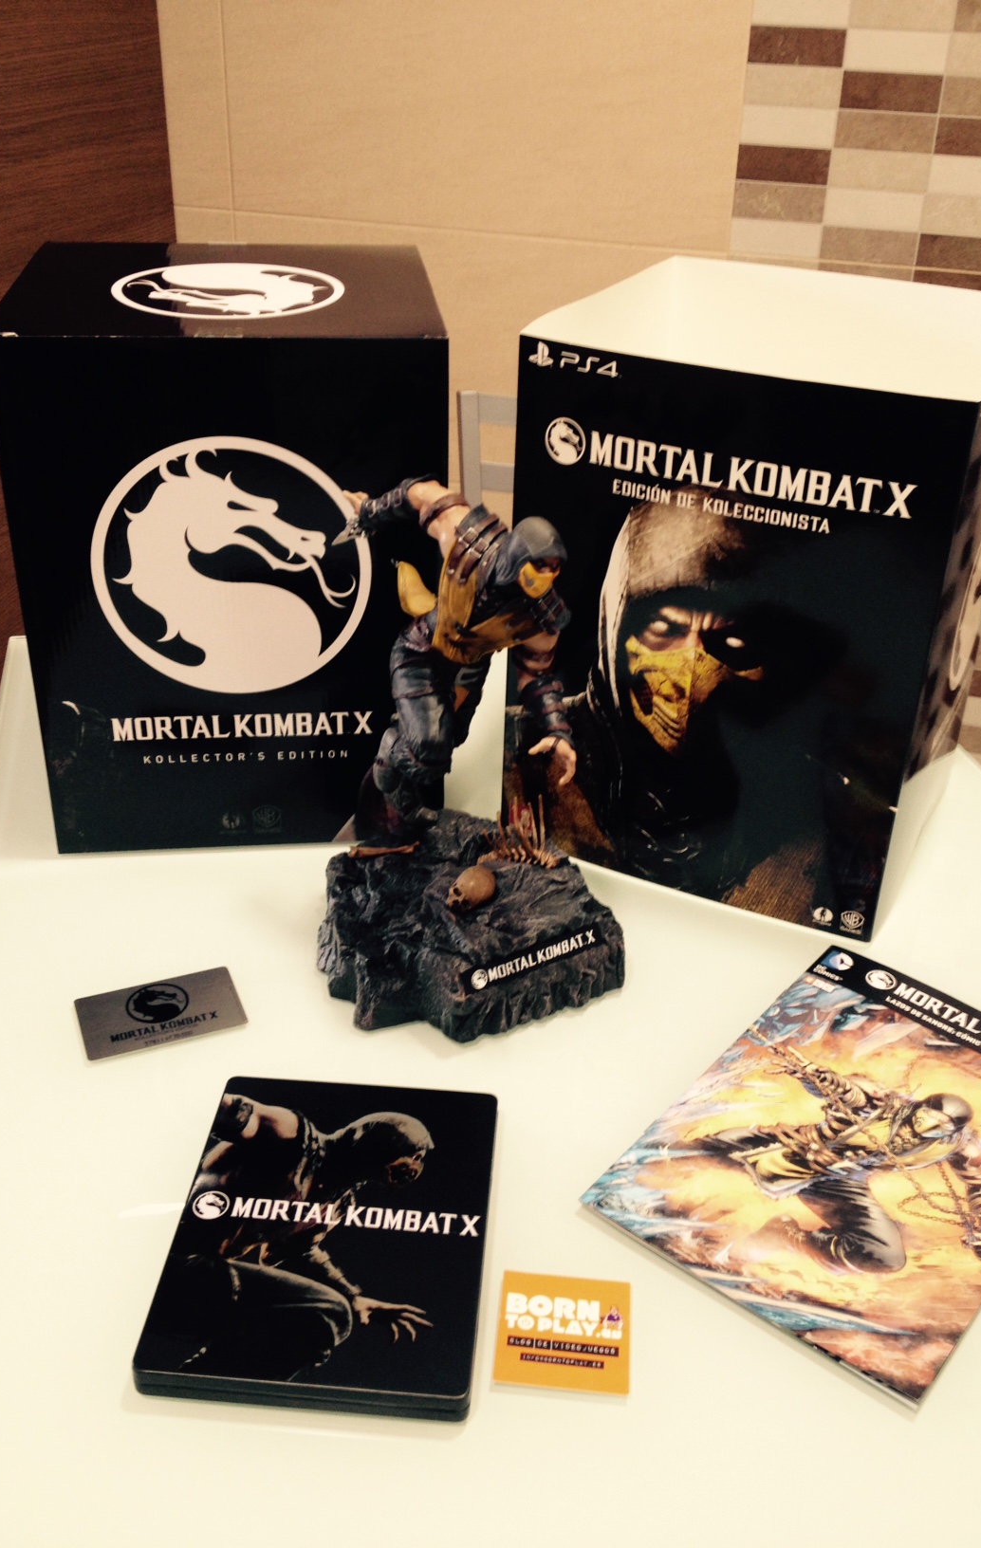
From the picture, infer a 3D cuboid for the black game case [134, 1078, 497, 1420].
[{"bbox_3d":[-0.070,0.205,0.703,0.136,0.015,0.174,4,31,3],"label":"black game case"}]

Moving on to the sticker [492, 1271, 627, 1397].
[{"bbox_3d":[0.032,0.238,0.668,0.056,0.001,0.059,4,31,4],"label":"sticker"}]

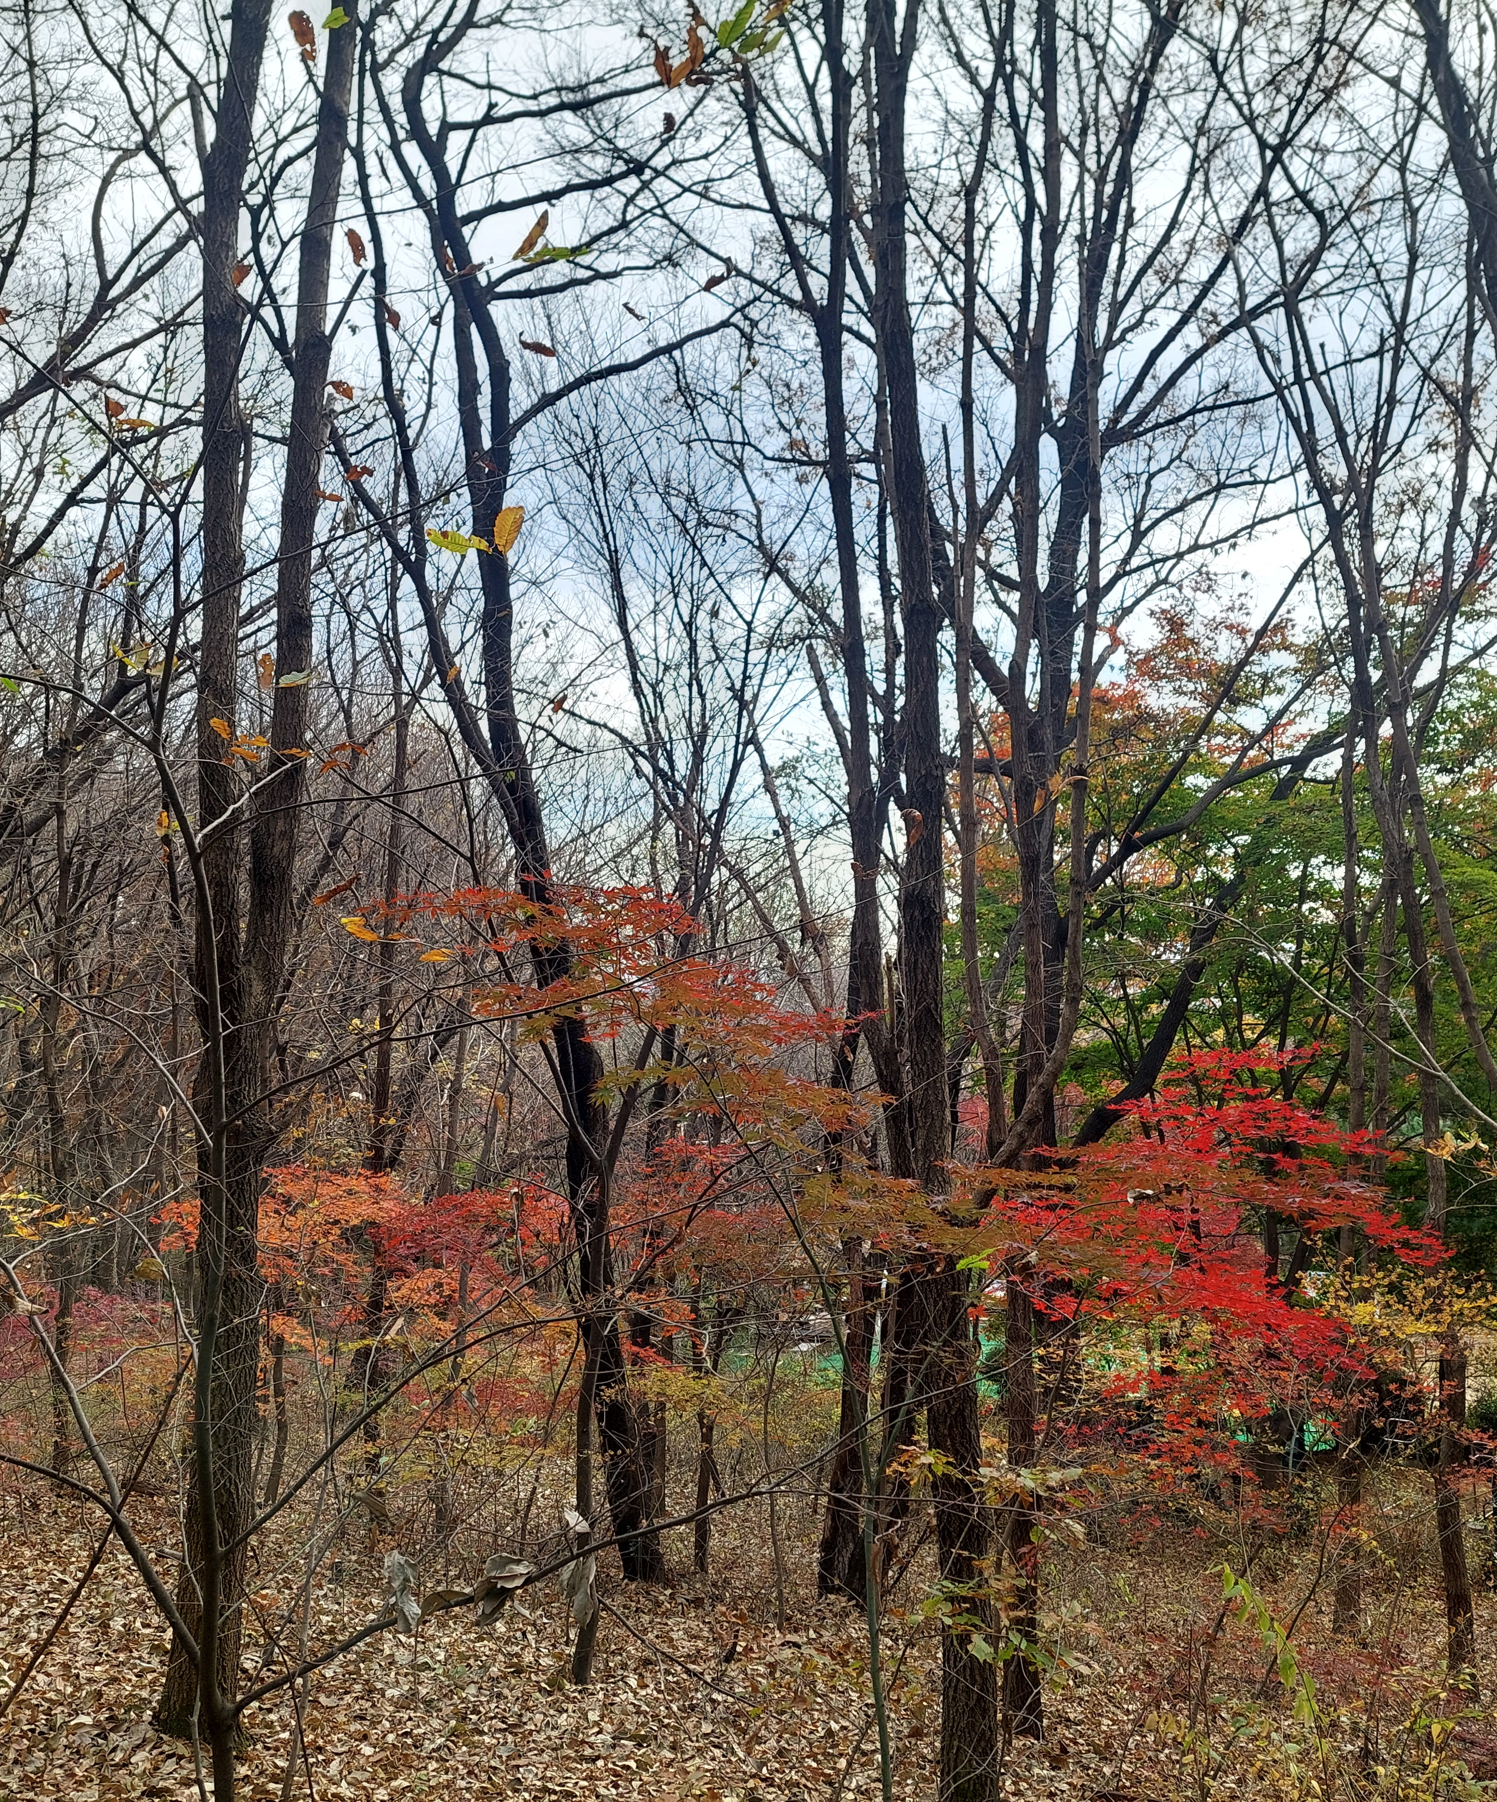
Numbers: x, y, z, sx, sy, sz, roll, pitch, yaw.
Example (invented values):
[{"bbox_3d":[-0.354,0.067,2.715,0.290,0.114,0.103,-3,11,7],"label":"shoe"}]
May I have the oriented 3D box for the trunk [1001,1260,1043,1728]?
[{"bbox_3d":[1.338,2.940,8.500,0.170,2.220,0.170,0,-7,0],"label":"trunk"}]

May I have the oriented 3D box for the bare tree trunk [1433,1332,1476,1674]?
[{"bbox_3d":[4.480,3.860,11.000,0.190,2.080,0.190,0,-7,0],"label":"bare tree trunk"}]

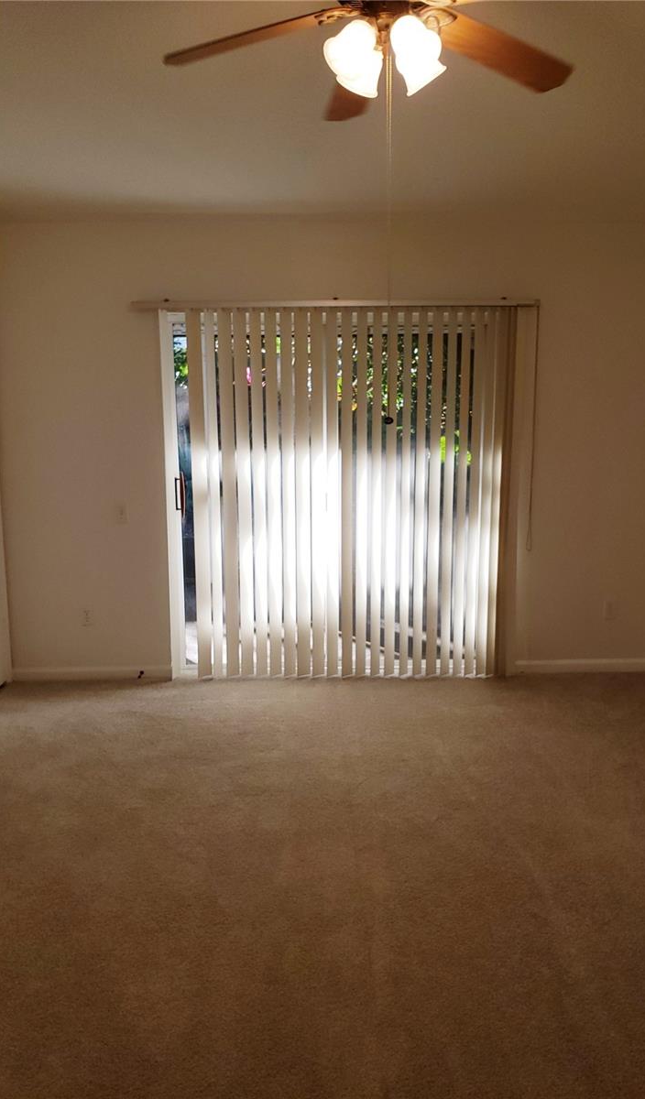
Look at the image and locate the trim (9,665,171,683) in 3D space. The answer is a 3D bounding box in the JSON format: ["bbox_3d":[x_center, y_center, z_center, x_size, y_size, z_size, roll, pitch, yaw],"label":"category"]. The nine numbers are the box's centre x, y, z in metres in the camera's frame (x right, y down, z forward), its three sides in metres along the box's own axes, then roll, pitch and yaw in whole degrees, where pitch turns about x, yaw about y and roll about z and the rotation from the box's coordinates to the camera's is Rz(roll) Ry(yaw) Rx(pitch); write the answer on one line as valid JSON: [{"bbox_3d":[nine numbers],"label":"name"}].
[{"bbox_3d":[-1.280,0.690,4.578,0.888,0.080,0.016,-1,10,-1],"label":"trim"}]

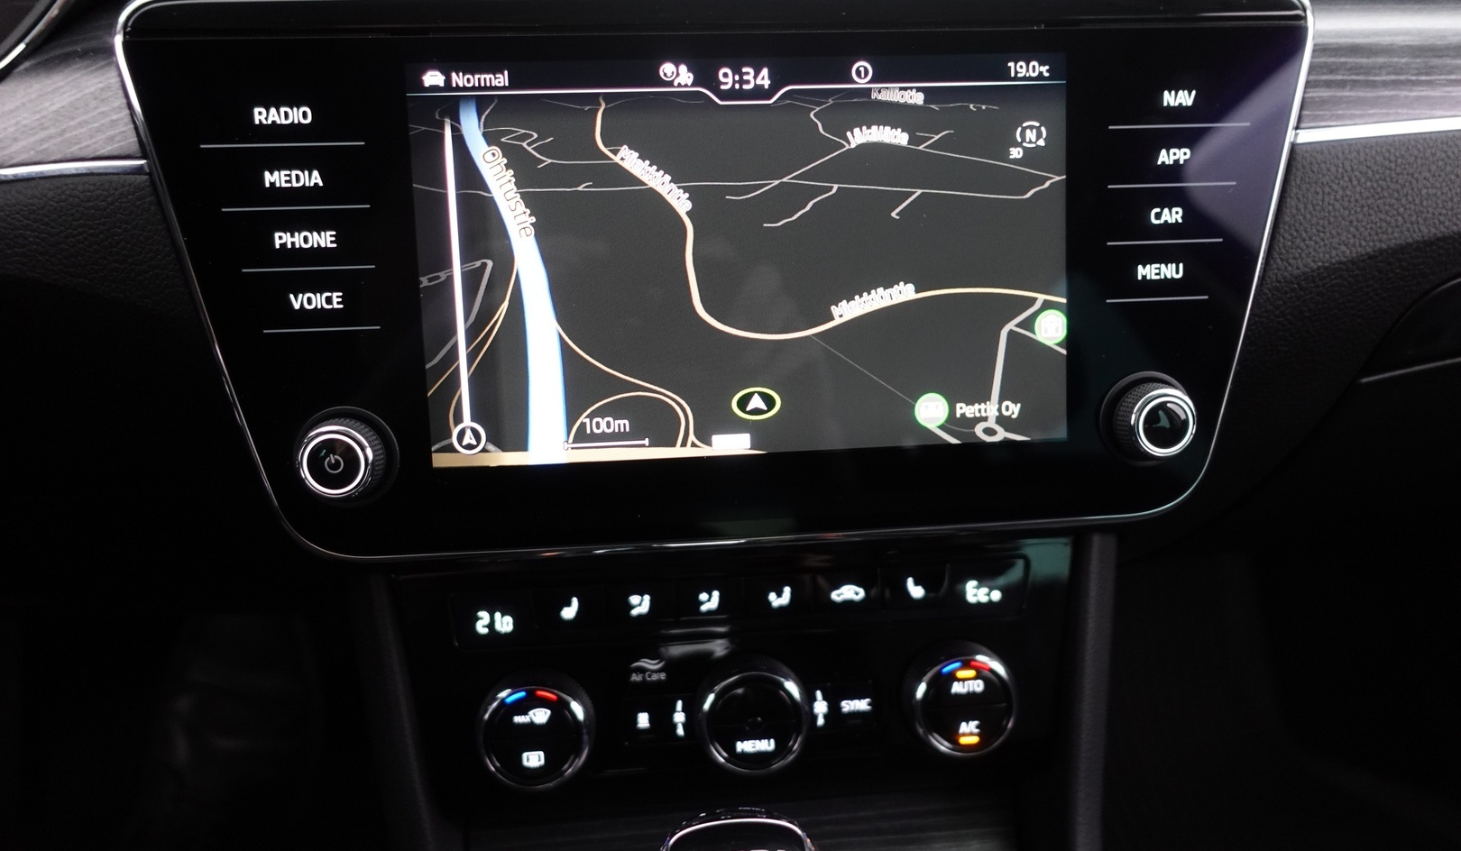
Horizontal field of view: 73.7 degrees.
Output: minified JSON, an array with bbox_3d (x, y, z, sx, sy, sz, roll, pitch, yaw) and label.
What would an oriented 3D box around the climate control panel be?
[{"bbox_3d":[0.002,0.071,0.277,0.190,0.069,0.030,-2,1,-4],"label":"climate control panel"}]

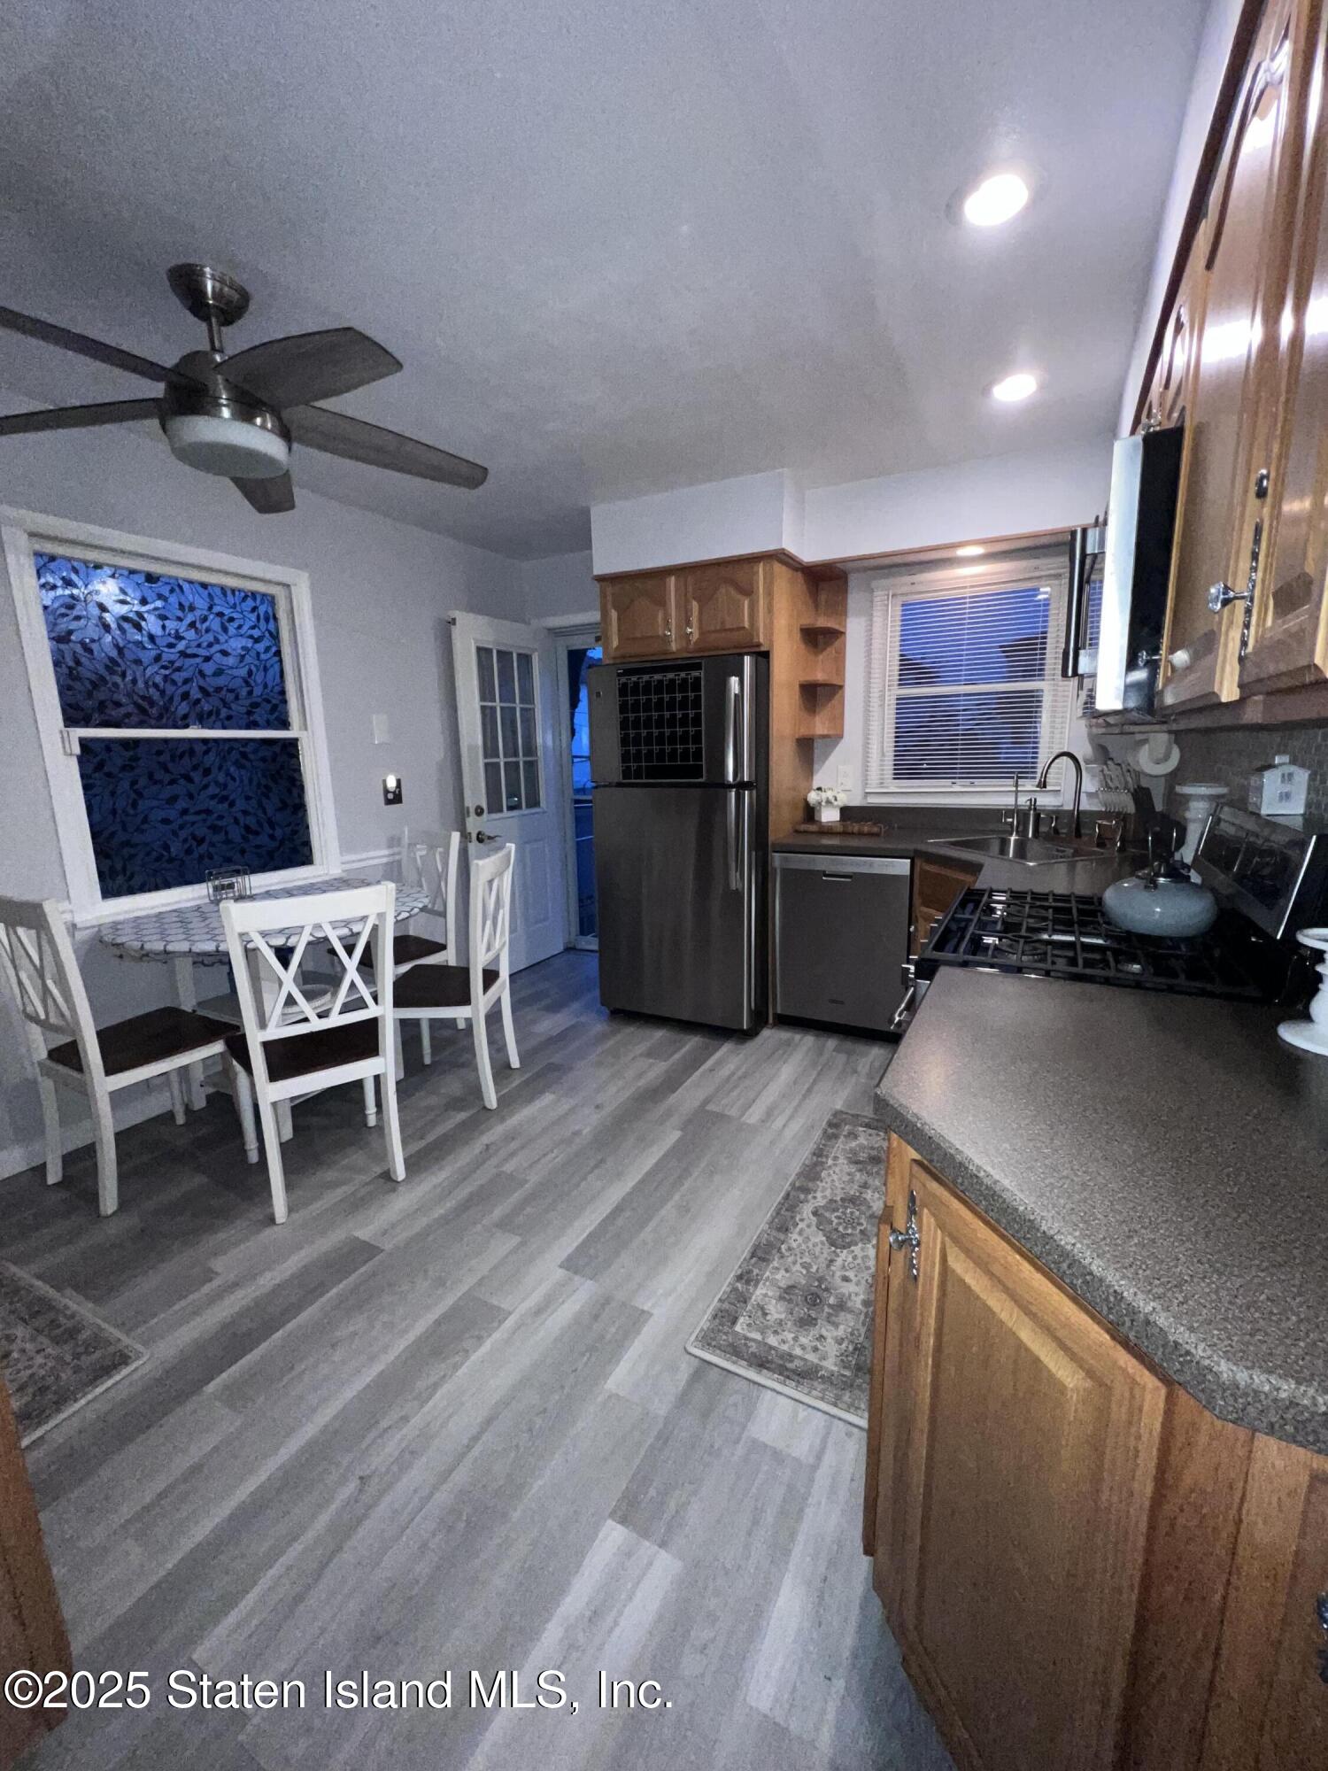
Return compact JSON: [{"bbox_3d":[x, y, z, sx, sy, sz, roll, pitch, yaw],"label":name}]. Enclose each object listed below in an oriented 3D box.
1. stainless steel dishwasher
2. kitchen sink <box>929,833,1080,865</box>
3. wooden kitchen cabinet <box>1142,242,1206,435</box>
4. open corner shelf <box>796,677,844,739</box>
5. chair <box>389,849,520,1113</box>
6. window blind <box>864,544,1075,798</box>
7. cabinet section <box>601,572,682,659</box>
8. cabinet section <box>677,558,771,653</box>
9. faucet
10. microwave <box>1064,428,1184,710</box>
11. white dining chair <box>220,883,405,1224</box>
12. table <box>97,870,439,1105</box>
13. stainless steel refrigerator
[{"bbox_3d":[0.926,0.240,3.296,0.605,0.864,0.610,5,13,28],"label":"stainless steel dishwasher"},{"bbox_3d":[1.465,-0.061,2.757,0.500,0.200,0.650,-5,12,-16],"label":"kitchen sink"},{"bbox_3d":[1.134,-0.928,1.240,0.330,0.330,0.760,5,13,28],"label":"wooden kitchen cabinet"},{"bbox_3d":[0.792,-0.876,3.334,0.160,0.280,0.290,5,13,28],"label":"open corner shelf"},{"bbox_3d":[-0.879,0.354,2.678,0.470,0.970,0.440,0,11,7],"label":"chair"},{"bbox_3d":[1.398,-0.932,3.119,0.870,1.000,0.050,5,13,28],"label":"window blind"},{"bbox_3d":[0.021,-1.322,3.402,0.423,0.389,0.590,5,13,29],"label":"cabinet section"},{"bbox_3d":[0.403,-1.285,3.192,0.452,0.388,0.590,5,13,29],"label":"cabinet section"},{"bbox_3d":[1.666,-0.364,2.791,0.230,0.390,0.070,-5,12,-16],"label":"faucet"},{"bbox_3d":[1.091,-0.565,1.341,0.440,0.420,0.760,5,13,28],"label":"microwave"},{"bbox_3d":[-1.120,0.465,2.155,0.440,0.970,0.470,-9,14,-33],"label":"white dining chair"},{"bbox_3d":[-1.384,0.473,2.643,0.980,0.775,1.050,5,13,28],"label":"table"},{"bbox_3d":[0.203,-0.224,3.476,0.840,1.740,0.800,5,13,28],"label":"stainless steel refrigerator"}]

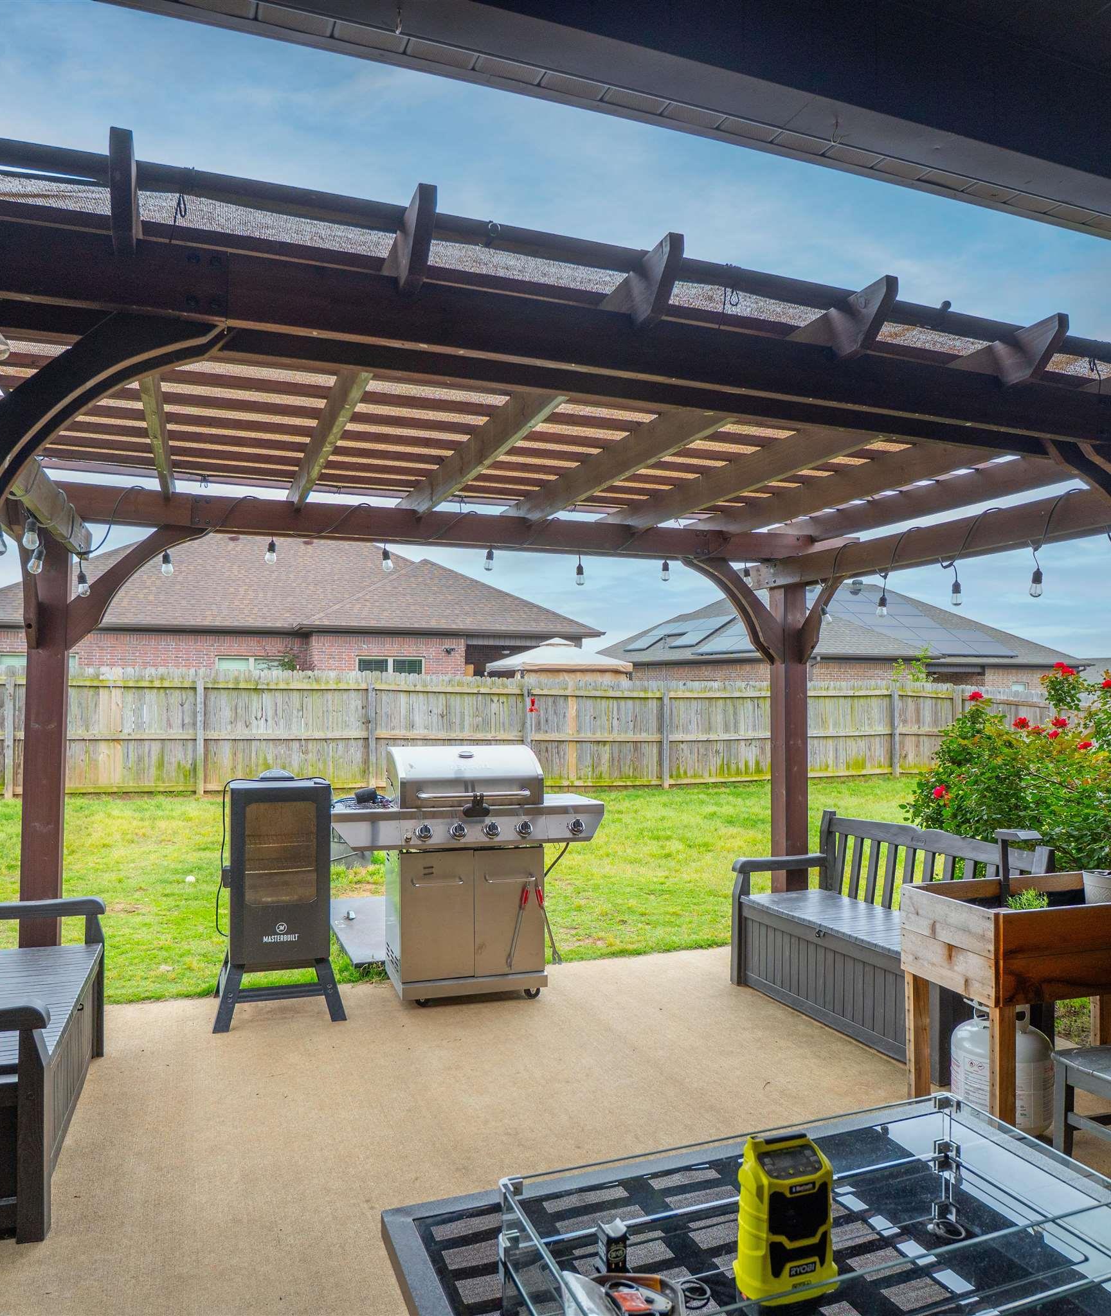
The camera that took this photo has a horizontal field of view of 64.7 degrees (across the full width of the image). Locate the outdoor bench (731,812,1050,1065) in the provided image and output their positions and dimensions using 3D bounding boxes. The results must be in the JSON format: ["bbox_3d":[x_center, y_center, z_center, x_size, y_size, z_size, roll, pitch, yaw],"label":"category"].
[{"bbox_3d":[1.438,1.176,3.947,0.600,0.865,1.320,1,-1,-24],"label":"outdoor bench"}]

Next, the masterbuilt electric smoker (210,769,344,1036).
[{"bbox_3d":[-1.264,1.072,4.077,0.540,1.090,0.470,0,-1,-15],"label":"masterbuilt electric smoker"}]

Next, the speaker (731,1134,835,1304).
[{"bbox_3d":[0.360,0.869,1.396,0.135,0.225,0.115,0,-1,-16],"label":"speaker"}]

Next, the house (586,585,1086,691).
[{"bbox_3d":[10.480,-0.057,31.309,13.000,5.450,11.500,1,-1,-21],"label":"house"}]

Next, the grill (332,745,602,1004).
[{"bbox_3d":[-0.428,1.030,4.279,1.270,1.185,0.580,0,-1,-12],"label":"grill"}]

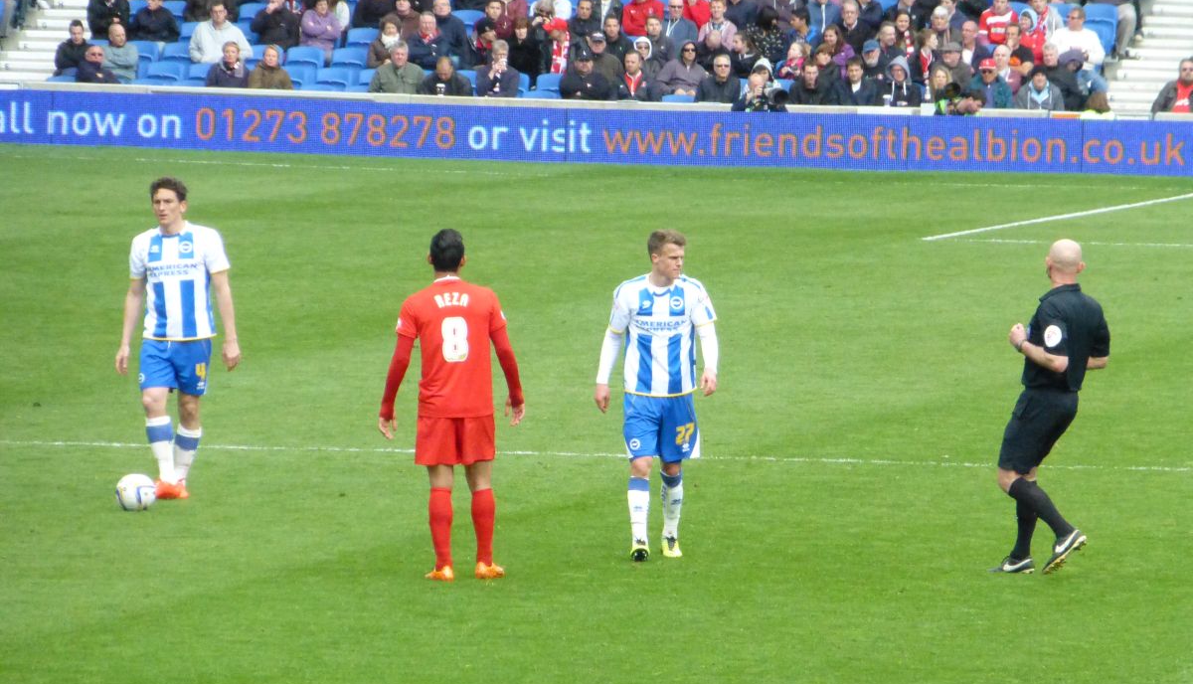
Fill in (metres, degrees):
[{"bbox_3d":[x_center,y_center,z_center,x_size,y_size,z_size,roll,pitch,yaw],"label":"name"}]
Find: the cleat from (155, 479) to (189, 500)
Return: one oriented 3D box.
[{"bbox_3d":[-2.443,0.849,72.100,0.110,0.110,0.285,2,3,25],"label":"cleat"}]

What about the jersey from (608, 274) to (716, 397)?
[{"bbox_3d":[0.355,-0.035,67.300,0.570,0.660,0.300,1,3,2],"label":"jersey"}]

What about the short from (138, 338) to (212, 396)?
[{"bbox_3d":[-2.423,0.134,72.100,0.410,0.370,0.310,1,3,14],"label":"short"}]

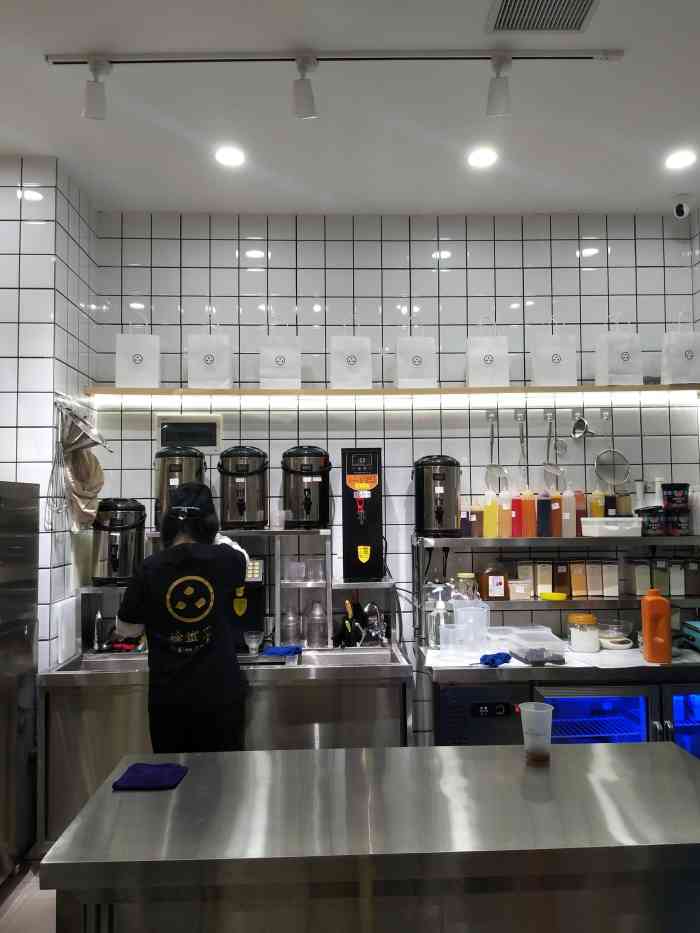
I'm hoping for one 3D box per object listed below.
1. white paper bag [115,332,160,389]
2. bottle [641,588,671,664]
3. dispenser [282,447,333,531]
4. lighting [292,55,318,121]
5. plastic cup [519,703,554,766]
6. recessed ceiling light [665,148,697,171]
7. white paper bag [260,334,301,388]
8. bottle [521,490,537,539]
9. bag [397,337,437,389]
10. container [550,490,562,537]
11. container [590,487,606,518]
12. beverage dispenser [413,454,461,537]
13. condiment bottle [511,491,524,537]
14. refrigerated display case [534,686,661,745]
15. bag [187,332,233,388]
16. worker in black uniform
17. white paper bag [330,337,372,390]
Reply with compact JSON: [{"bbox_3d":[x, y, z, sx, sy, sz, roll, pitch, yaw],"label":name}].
[{"bbox_3d":[-1.067,-0.521,3.549,0.224,0.294,0.100,-1,-3,-2],"label":"white paper bag"},{"bbox_3d":[1.369,0.699,3.130,0.122,0.325,0.115,-1,-3,-3],"label":"bottle"},{"bbox_3d":[-0.220,0.101,3.507,0.256,0.405,0.265,-1,-3,-2],"label":"dispenser"},{"bbox_3d":[-0.152,-1.292,2.411,0.085,0.197,0.120,-1,-3,-2],"label":"lighting"},{"bbox_3d":[0.503,0.717,1.882,0.093,0.145,0.093,-1,-3,0],"label":"plastic cup"},{"bbox_3d":[1.502,-1.403,3.185,0.130,0.030,0.130,-1,-3,-2],"label":"recessed ceiling light"},{"bbox_3d":[-0.355,-0.535,3.605,0.208,0.272,0.105,-1,-4,-2],"label":"white paper bag"},{"bbox_3d":[0.880,0.229,3.468,0.071,0.241,0.071,-1,-4,-2],"label":"bottle"},{"bbox_3d":[0.339,-0.526,3.591,0.203,0.276,0.100,-1,-3,-2],"label":"bag"},{"bbox_3d":[1.050,0.230,3.563,0.070,0.248,0.070,-1,-3,-3],"label":"container"},{"bbox_3d":[1.286,0.231,3.634,0.072,0.250,0.072,-1,-3,-3],"label":"container"},{"bbox_3d":[0.429,0.150,3.516,0.240,0.415,0.280,-1,-4,-2],"label":"beverage dispenser"},{"bbox_3d":[0.830,0.235,3.486,0.069,0.232,0.069,-1,-4,-2],"label":"condiment bottle"},{"bbox_3d":[1.059,1.261,3.302,0.547,0.600,0.600,-1,-3,-2],"label":"refrigerated display case"},{"bbox_3d":[-0.715,-0.524,3.592,0.212,0.280,0.110,-1,-3,-3],"label":"bag"},{"bbox_3d":[-0.662,0.861,2.789,0.510,1.610,0.480,-1,-3,-3],"label":"worker in black uniform"},{"bbox_3d":[0.008,-0.527,3.625,0.212,0.272,0.110,-1,-3,-3],"label":"white paper bag"}]

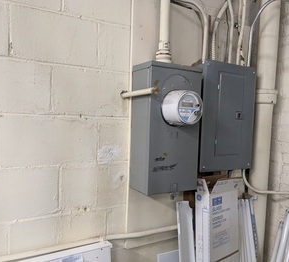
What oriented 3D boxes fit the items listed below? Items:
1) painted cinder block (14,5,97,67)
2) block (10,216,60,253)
[{"bbox_3d":[-0.387,-0.371,1.152,0.327,0.195,0.175,0,3,-30],"label":"painted cinder block"},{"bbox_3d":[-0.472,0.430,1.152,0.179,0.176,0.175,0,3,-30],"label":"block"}]

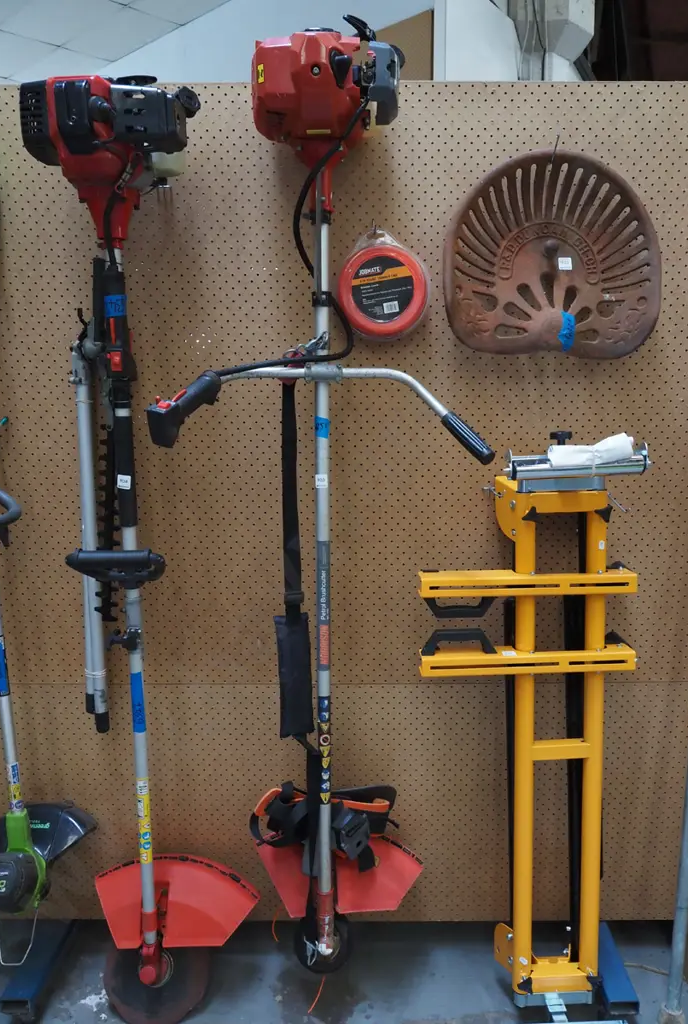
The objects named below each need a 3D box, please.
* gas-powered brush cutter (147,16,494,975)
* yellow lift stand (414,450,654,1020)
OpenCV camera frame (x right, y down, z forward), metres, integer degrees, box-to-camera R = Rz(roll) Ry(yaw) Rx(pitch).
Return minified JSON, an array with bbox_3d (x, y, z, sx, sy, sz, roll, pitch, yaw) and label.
[{"bbox_3d":[-0.037,0.111,1.508,0.615,1.945,0.276,0,12,1],"label":"gas-powered brush cutter"},{"bbox_3d":[0.351,0.451,1.520,0.412,1.212,0.293,-1,7,-2],"label":"yellow lift stand"}]

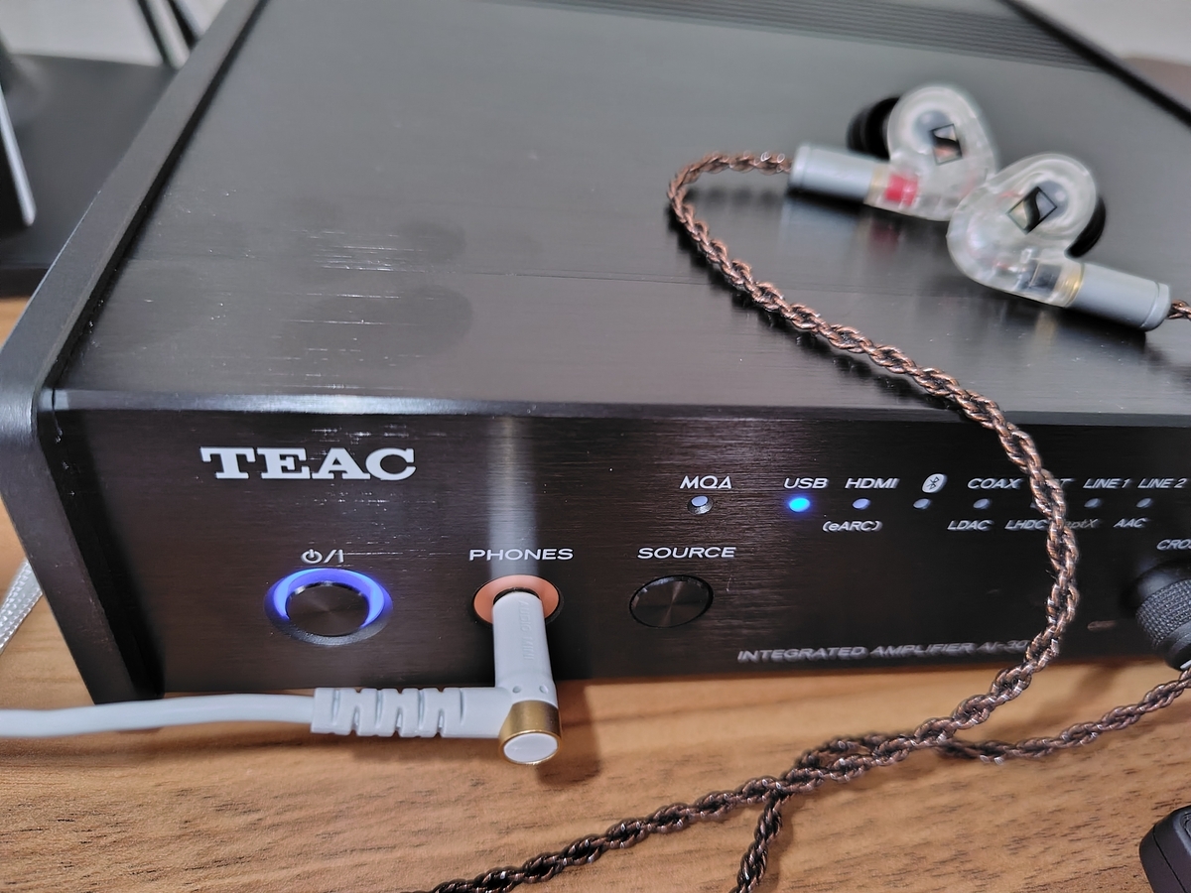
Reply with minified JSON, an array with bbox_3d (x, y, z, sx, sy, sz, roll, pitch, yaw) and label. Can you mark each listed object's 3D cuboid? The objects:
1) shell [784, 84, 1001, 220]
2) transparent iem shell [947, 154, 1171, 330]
[{"bbox_3d":[0.048,-0.048,0.129,0.032,0.021,0.017,10,5,-1],"label":"shell"},{"bbox_3d":[0.067,-0.030,0.115,0.032,0.021,0.017,17,5,6],"label":"transparent iem shell"}]

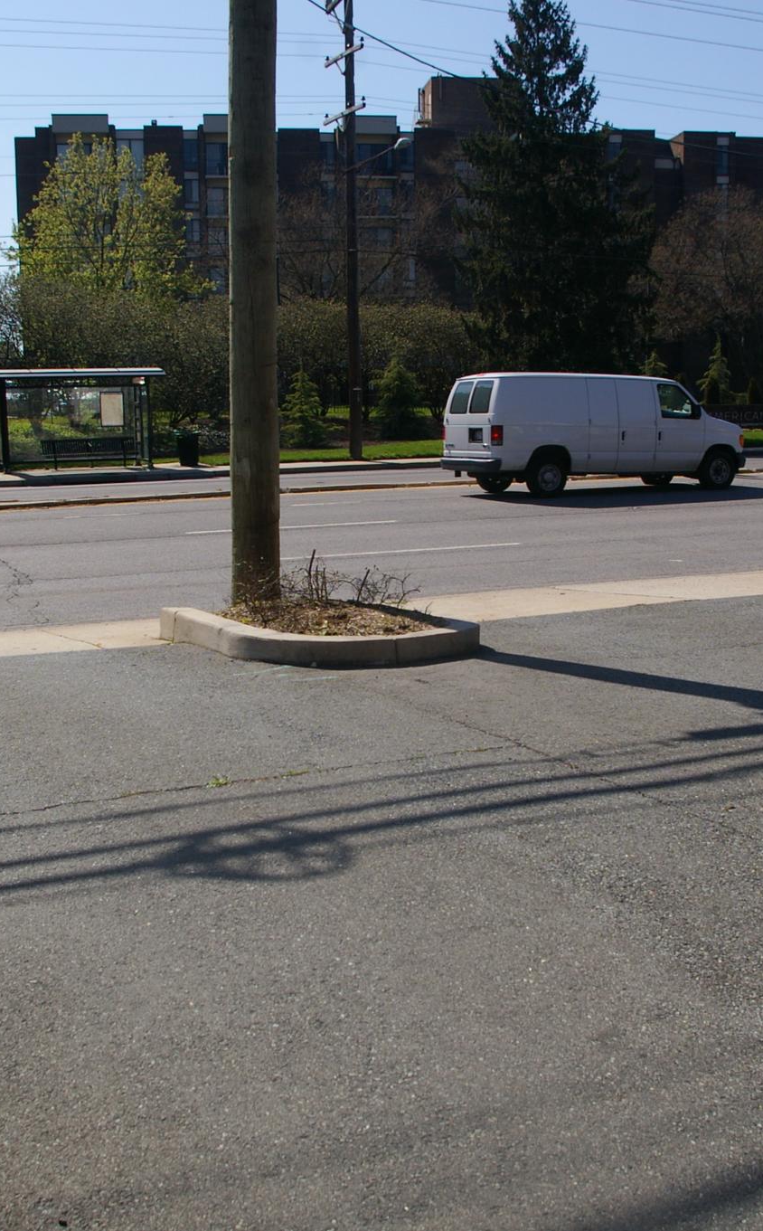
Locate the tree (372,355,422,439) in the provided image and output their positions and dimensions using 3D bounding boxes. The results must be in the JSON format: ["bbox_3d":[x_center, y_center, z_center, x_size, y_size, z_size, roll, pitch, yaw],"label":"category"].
[{"bbox_3d":[0.460,-6.475,41.499,1.550,2.581,1.550,-1,9,0],"label":"tree"}]

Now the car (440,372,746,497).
[{"bbox_3d":[3.910,-3.267,24.959,5.400,2.110,2.020,-5,9,-24],"label":"car"}]

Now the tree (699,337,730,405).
[{"bbox_3d":[12.082,-8.464,50.325,1.250,3.161,1.250,-1,9,0],"label":"tree"}]

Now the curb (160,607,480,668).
[{"bbox_3d":[-0.390,0.112,9.361,1.750,0.190,1.800,-5,9,-24],"label":"curb"}]

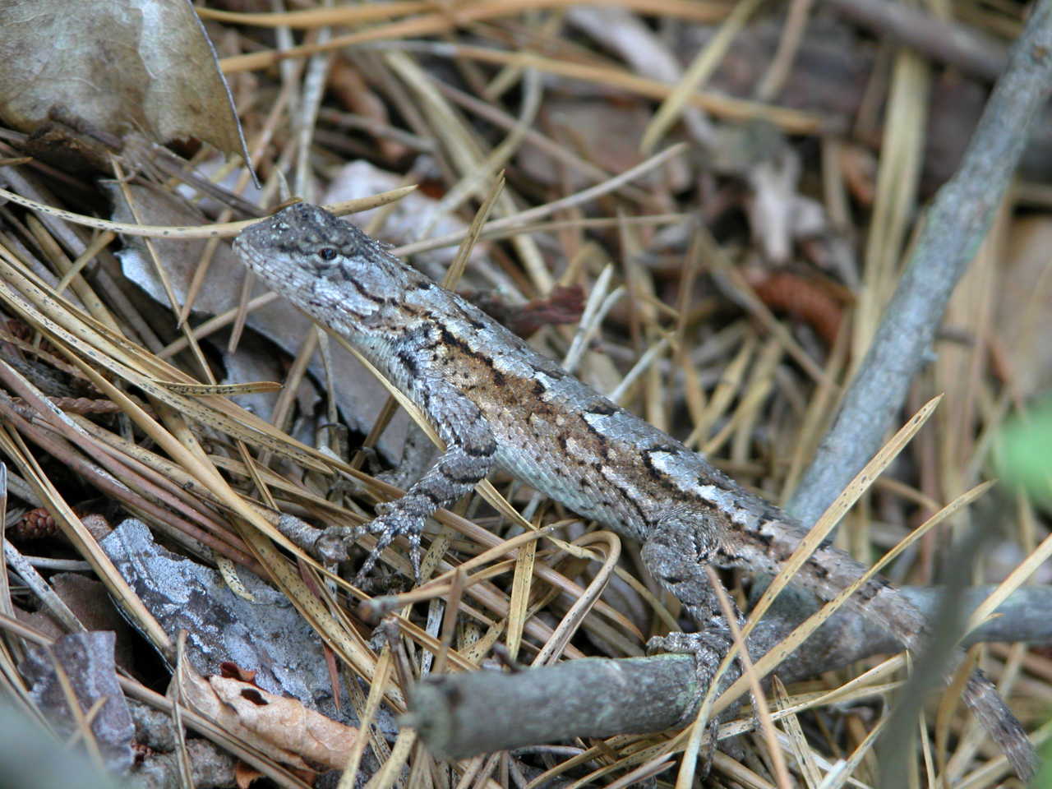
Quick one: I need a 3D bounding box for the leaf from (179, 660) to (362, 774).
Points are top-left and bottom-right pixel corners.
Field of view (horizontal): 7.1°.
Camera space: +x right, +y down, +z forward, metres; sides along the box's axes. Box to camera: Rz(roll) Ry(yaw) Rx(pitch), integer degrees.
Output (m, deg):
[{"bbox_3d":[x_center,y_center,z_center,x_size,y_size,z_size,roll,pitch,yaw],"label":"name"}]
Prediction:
[{"bbox_3d":[-0.026,0.033,0.865,0.019,0.006,0.009,22,45,24],"label":"leaf"}]

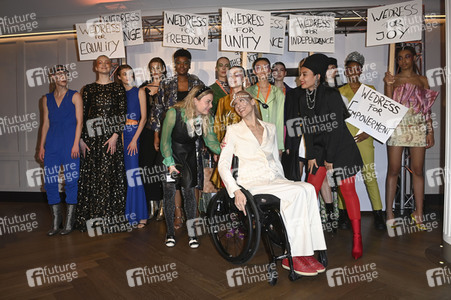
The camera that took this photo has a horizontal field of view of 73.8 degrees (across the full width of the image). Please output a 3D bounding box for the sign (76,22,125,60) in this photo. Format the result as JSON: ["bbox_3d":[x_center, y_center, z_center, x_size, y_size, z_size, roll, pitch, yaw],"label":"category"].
[{"bbox_3d":[-1.399,-1.219,3.380,0.510,0.410,0.020,-5,5,-7],"label":"sign"}]

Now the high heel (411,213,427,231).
[{"bbox_3d":[2.015,0.755,3.150,0.085,0.150,0.220,-1,1,-14],"label":"high heel"}]

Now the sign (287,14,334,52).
[{"bbox_3d":[0.969,-1.299,3.360,0.510,0.410,0.020,0,2,-3],"label":"sign"}]

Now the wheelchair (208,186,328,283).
[{"bbox_3d":[0.375,0.470,2.345,0.610,0.780,0.850,-1,2,-32],"label":"wheelchair"}]

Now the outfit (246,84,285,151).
[{"bbox_3d":[0.433,-0.346,3.250,0.460,0.760,0.270,0,1,2],"label":"outfit"}]

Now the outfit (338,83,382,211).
[{"bbox_3d":[1.427,-0.037,3.200,0.470,1.360,0.300,0,1,11],"label":"outfit"}]

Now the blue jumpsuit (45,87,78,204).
[{"bbox_3d":[-1.725,-0.026,3.170,0.370,1.220,0.260,-1,1,-5],"label":"blue jumpsuit"}]

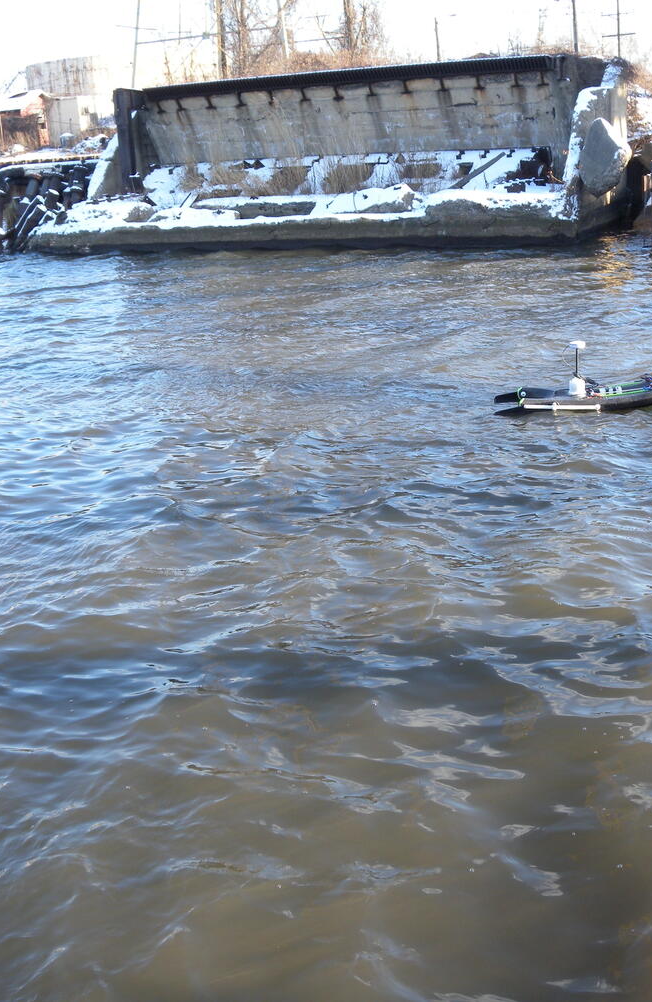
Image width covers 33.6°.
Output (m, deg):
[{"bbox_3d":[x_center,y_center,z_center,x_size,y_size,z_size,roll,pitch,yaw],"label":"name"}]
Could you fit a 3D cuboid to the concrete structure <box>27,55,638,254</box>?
[{"bbox_3d":[-0.087,-7.883,24.998,13.000,3.550,5.200,4,22,19],"label":"concrete structure"}]

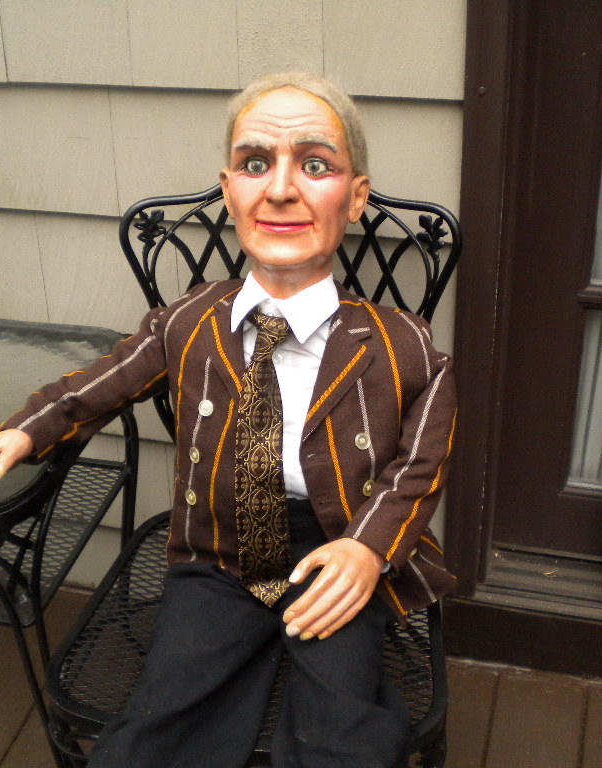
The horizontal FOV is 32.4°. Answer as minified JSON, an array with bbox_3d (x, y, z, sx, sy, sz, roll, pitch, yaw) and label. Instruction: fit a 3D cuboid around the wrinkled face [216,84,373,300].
[{"bbox_3d":[-0.007,-0.198,1.075,0.157,0.212,0.155,1,8,9],"label":"wrinkled face"}]

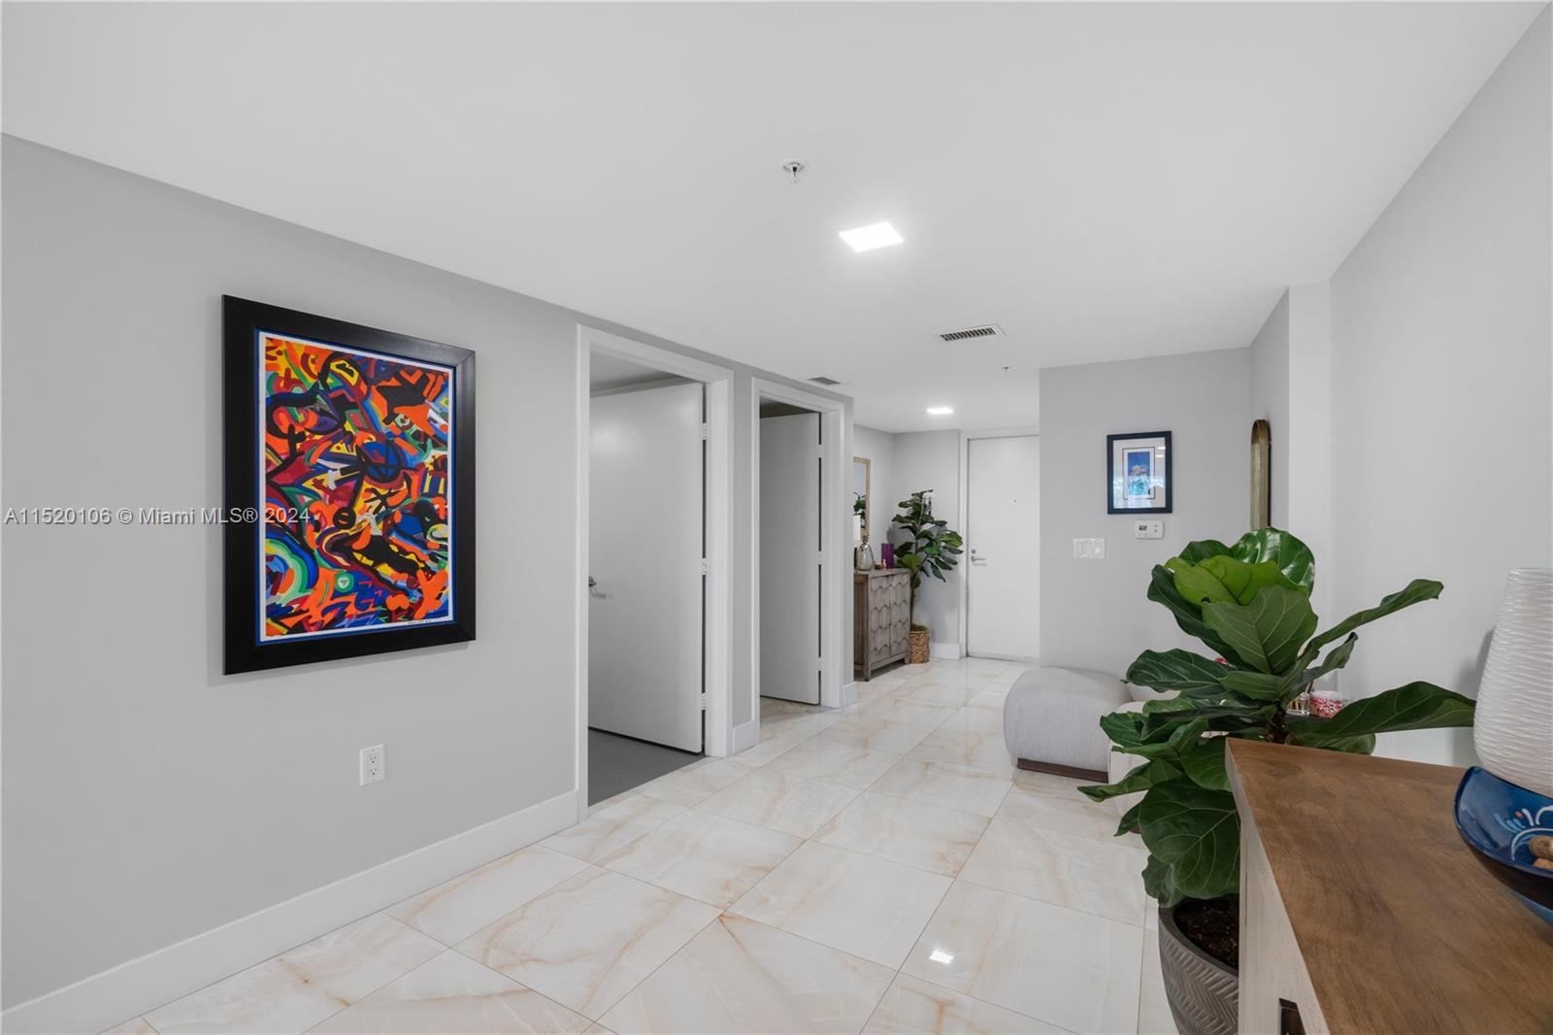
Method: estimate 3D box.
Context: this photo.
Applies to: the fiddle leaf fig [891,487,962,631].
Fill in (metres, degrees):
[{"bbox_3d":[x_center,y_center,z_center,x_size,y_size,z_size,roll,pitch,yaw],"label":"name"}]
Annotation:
[{"bbox_3d":[1.381,0.394,5.960,0.620,1.280,0.570,0,0,29],"label":"fiddle leaf fig"}]

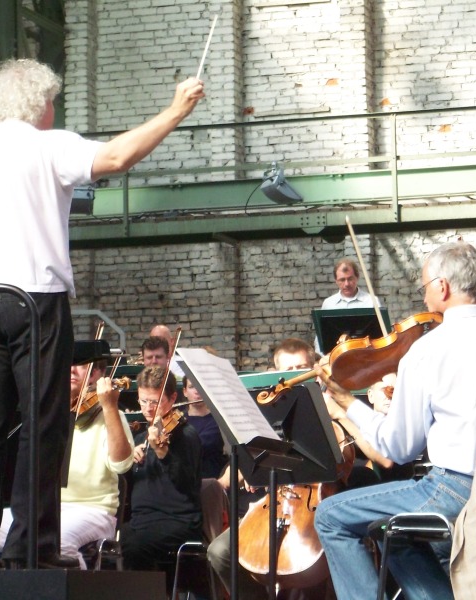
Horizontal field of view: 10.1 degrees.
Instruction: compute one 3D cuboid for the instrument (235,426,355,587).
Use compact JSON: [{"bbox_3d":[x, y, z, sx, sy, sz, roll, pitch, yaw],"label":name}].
[{"bbox_3d":[0.278,0.704,10.894,0.430,1.357,0.270,2,-36,21],"label":"instrument"}]

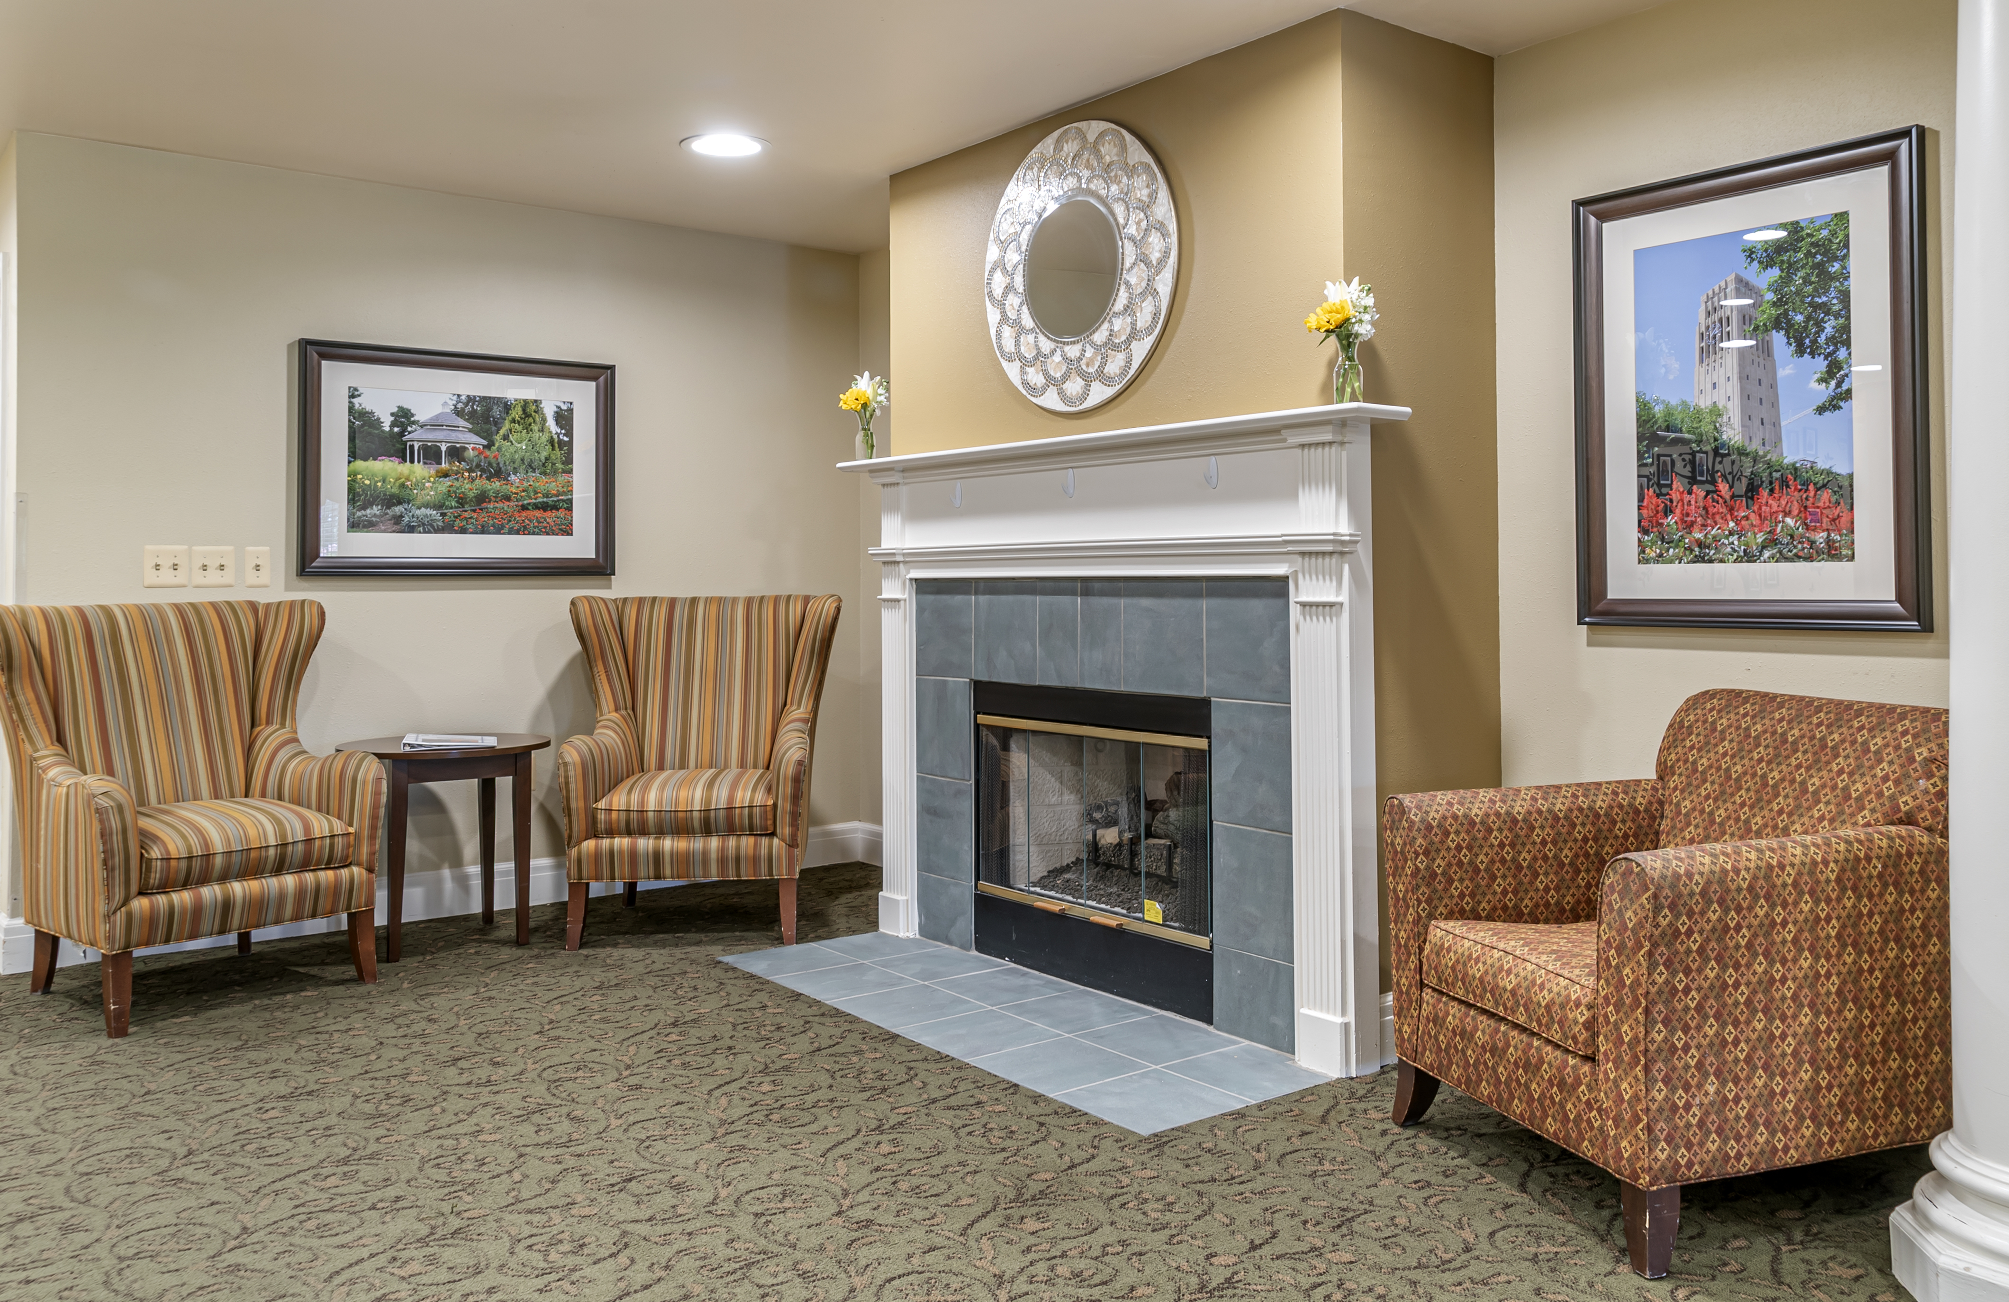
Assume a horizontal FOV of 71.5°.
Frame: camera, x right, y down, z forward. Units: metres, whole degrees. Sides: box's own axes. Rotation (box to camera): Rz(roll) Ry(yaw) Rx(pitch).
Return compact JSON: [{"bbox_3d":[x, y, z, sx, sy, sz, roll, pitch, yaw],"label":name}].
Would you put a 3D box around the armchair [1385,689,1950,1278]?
[{"bbox_3d":[1.309,0.558,2.709,0.820,0.900,0.790,-1,3,-18],"label":"armchair"}]

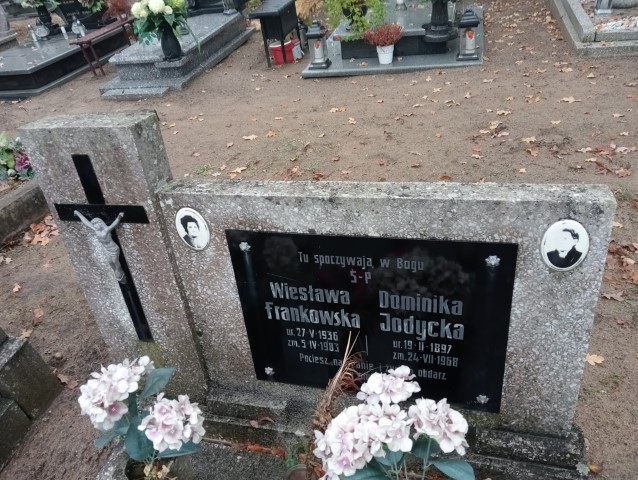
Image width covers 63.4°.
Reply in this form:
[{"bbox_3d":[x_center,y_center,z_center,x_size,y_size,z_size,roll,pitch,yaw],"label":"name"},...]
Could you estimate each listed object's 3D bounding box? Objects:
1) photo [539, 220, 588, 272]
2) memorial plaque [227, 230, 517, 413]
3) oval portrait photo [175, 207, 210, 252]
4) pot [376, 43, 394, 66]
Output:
[{"bbox_3d":[0.476,0.013,1.002,0.086,0.118,0.012,3,31,17],"label":"photo"},{"bbox_3d":[0.114,0.194,1.232,0.635,0.475,0.020,3,31,17],"label":"memorial plaque"},{"bbox_3d":[-0.301,-0.025,1.236,0.087,0.118,0.012,3,31,17],"label":"oval portrait photo"},{"bbox_3d":[0.665,-1.847,5.150,0.172,0.165,0.172,-2,30,8],"label":"pot"}]

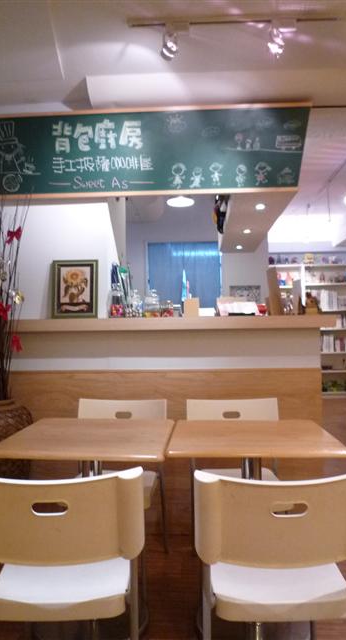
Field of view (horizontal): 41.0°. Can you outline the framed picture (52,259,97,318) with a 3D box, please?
[{"bbox_3d":[-0.557,-0.173,2.625,0.250,0.325,0.030,-1,-9,3],"label":"framed picture"}]

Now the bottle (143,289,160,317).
[{"bbox_3d":[-0.122,-0.094,2.631,0.088,0.160,0.088,-1,-1,3],"label":"bottle"}]

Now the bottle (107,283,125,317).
[{"bbox_3d":[-0.302,-0.104,2.470,0.092,0.190,0.092,-1,-1,3],"label":"bottle"}]

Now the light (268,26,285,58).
[{"bbox_3d":[0.459,-1.231,2.050,0.075,0.120,0.095,-1,-1,-9],"label":"light"}]

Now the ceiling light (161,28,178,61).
[{"bbox_3d":[-0.016,-1.276,2.144,0.072,0.110,0.085,-1,-1,3],"label":"ceiling light"}]

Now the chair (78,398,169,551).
[{"bbox_3d":[-0.278,0.816,2.198,0.490,0.800,0.530,-1,-1,3],"label":"chair"}]

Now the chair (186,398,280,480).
[{"bbox_3d":[0.301,0.809,2.178,0.490,0.800,0.530,-1,-1,3],"label":"chair"}]

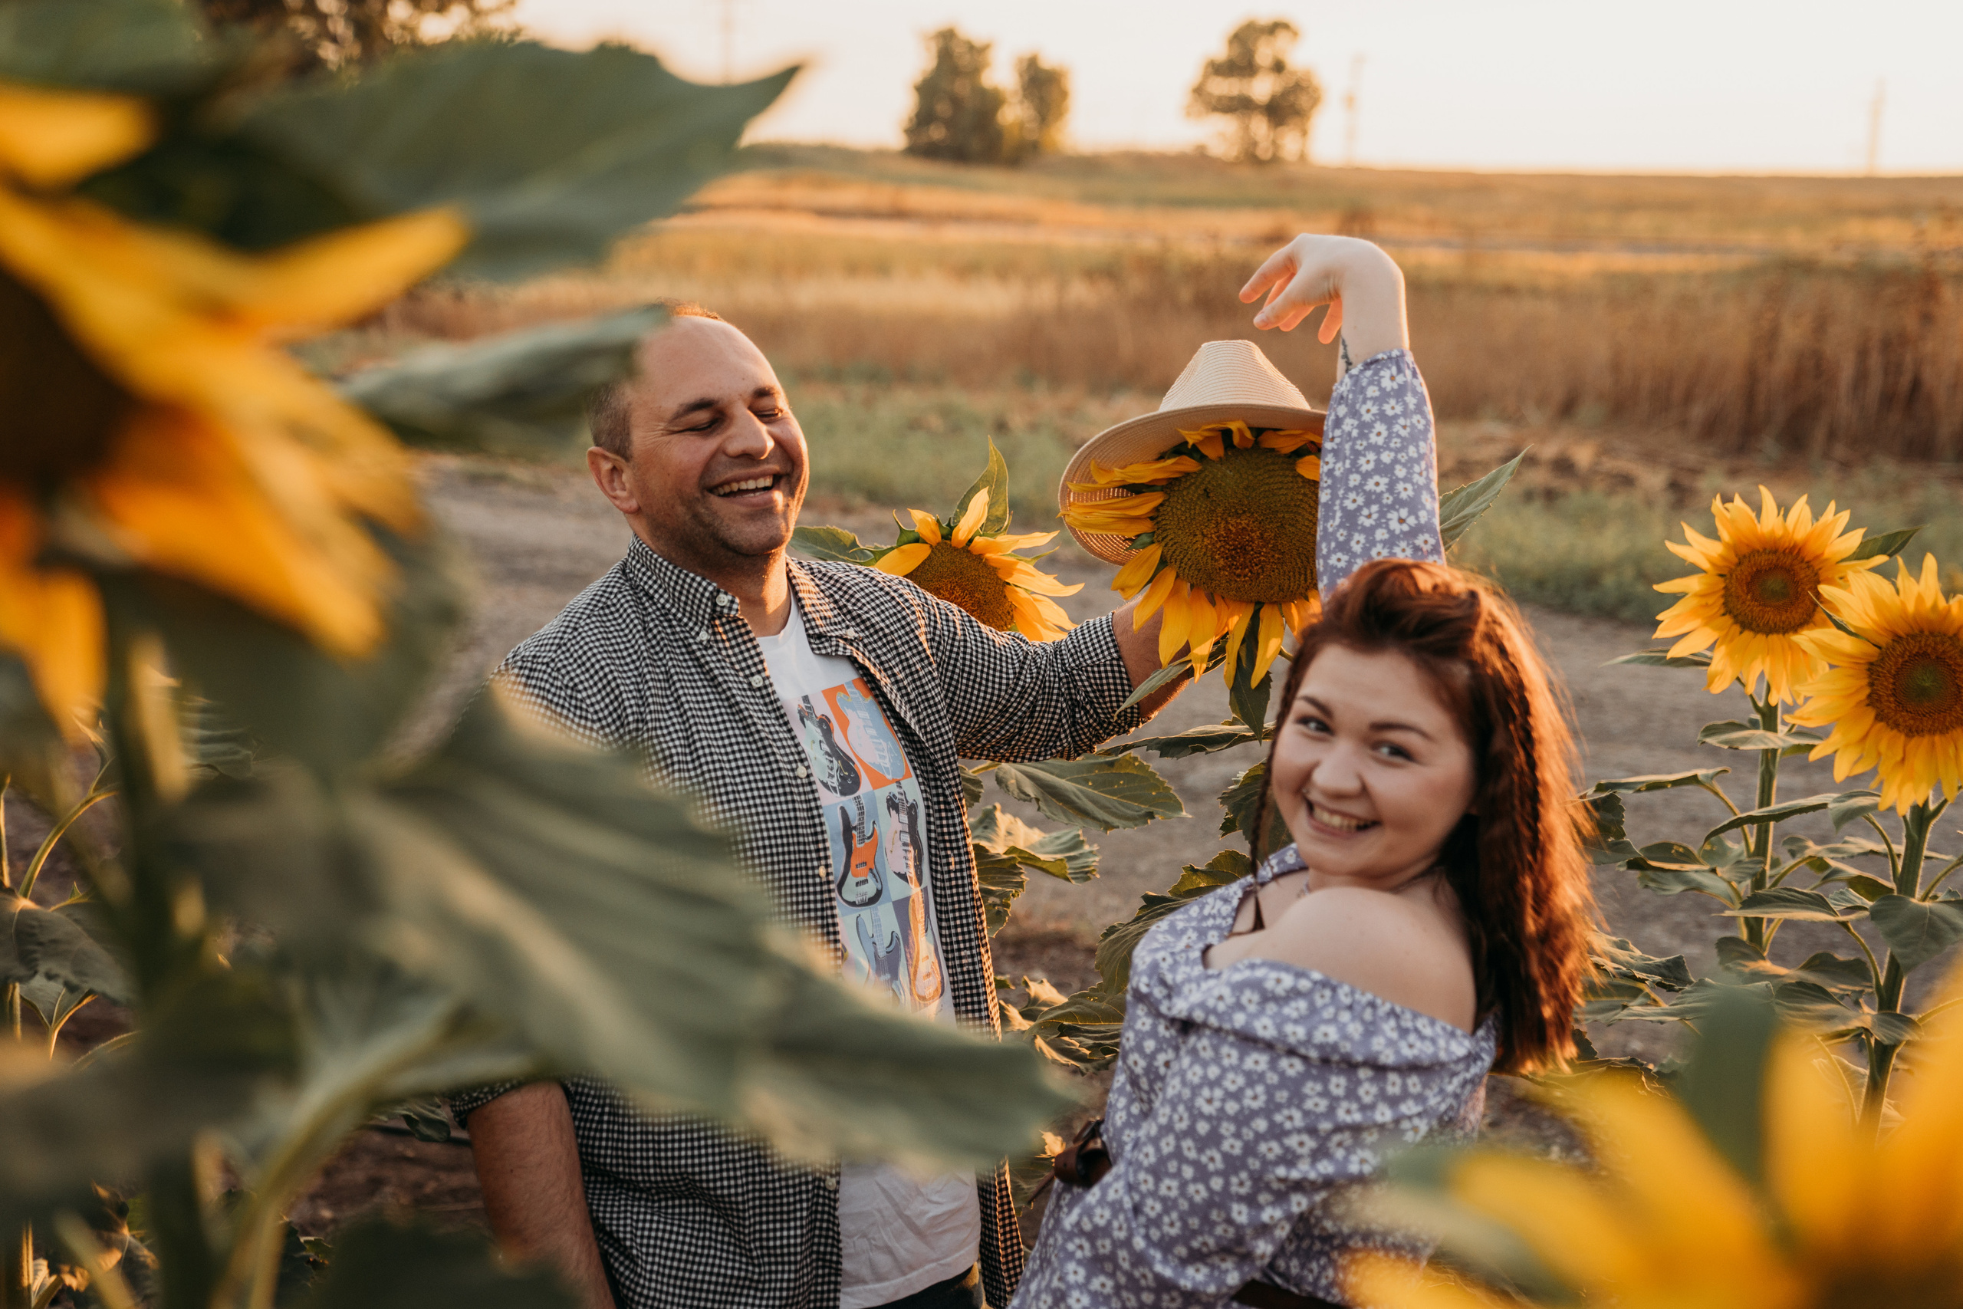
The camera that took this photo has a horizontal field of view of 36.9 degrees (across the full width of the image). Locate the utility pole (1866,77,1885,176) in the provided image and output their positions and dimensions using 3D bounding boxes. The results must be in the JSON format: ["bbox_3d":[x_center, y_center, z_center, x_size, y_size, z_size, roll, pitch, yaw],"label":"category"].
[{"bbox_3d":[74.337,-43.866,245.000,0.900,8.100,0.500,2,9,0],"label":"utility pole"}]

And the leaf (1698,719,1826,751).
[{"bbox_3d":[0.812,0.085,3.070,0.115,0.025,0.100,6,10,26],"label":"leaf"}]

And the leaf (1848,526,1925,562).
[{"bbox_3d":[0.970,-0.118,3.170,0.100,0.030,0.070,-14,23,-16],"label":"leaf"}]

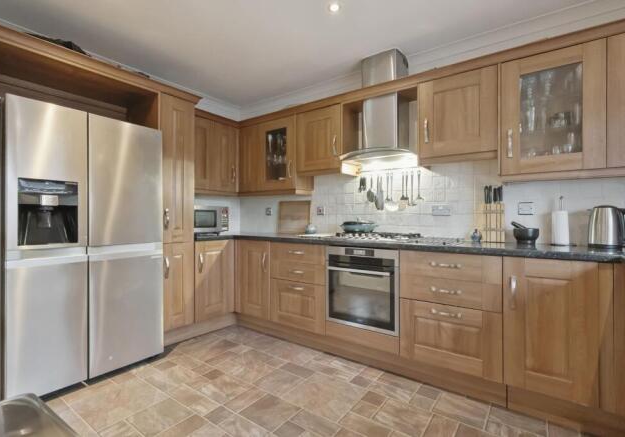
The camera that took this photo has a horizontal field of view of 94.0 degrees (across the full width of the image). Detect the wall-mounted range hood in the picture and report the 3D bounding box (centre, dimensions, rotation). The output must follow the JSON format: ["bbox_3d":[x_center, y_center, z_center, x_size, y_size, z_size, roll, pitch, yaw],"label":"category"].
[{"bbox_3d":[0.561,-0.895,2.413,0.600,0.870,0.500,0,0,35],"label":"wall-mounted range hood"}]

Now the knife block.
[{"bbox_3d":[1.317,0.036,2.111,0.155,0.280,0.110,0,0,35],"label":"knife block"}]

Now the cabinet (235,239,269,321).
[{"bbox_3d":[-0.553,0.584,2.811,0.406,0.718,0.025,0,0,34],"label":"cabinet"}]

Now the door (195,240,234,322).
[{"bbox_3d":[-0.923,0.578,2.764,0.025,0.725,0.410,0,0,37],"label":"door"}]

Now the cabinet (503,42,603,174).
[{"bbox_3d":[1.440,-0.643,1.767,0.490,0.728,0.025,0,0,34],"label":"cabinet"}]

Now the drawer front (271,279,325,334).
[{"bbox_3d":[-0.131,0.741,2.507,0.589,0.394,0.025,0,0,34],"label":"drawer front"}]

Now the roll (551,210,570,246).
[{"bbox_3d":[1.630,0.058,1.910,0.095,0.230,0.095,0,0,34],"label":"roll"}]

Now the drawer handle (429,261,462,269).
[{"bbox_3d":[0.839,0.291,1.831,0.178,0.018,0.030,0,0,34],"label":"drawer handle"}]

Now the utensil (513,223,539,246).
[{"bbox_3d":[1.428,0.100,1.950,0.155,0.150,0.140,0,0,35],"label":"utensil"}]

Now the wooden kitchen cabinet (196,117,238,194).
[{"bbox_3d":[-1.167,-0.648,3.142,0.340,0.760,0.620,0,0,37],"label":"wooden kitchen cabinet"}]

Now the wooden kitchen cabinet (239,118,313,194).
[{"bbox_3d":[-0.422,-0.641,3.212,0.860,0.794,0.325,0,0,34],"label":"wooden kitchen cabinet"}]

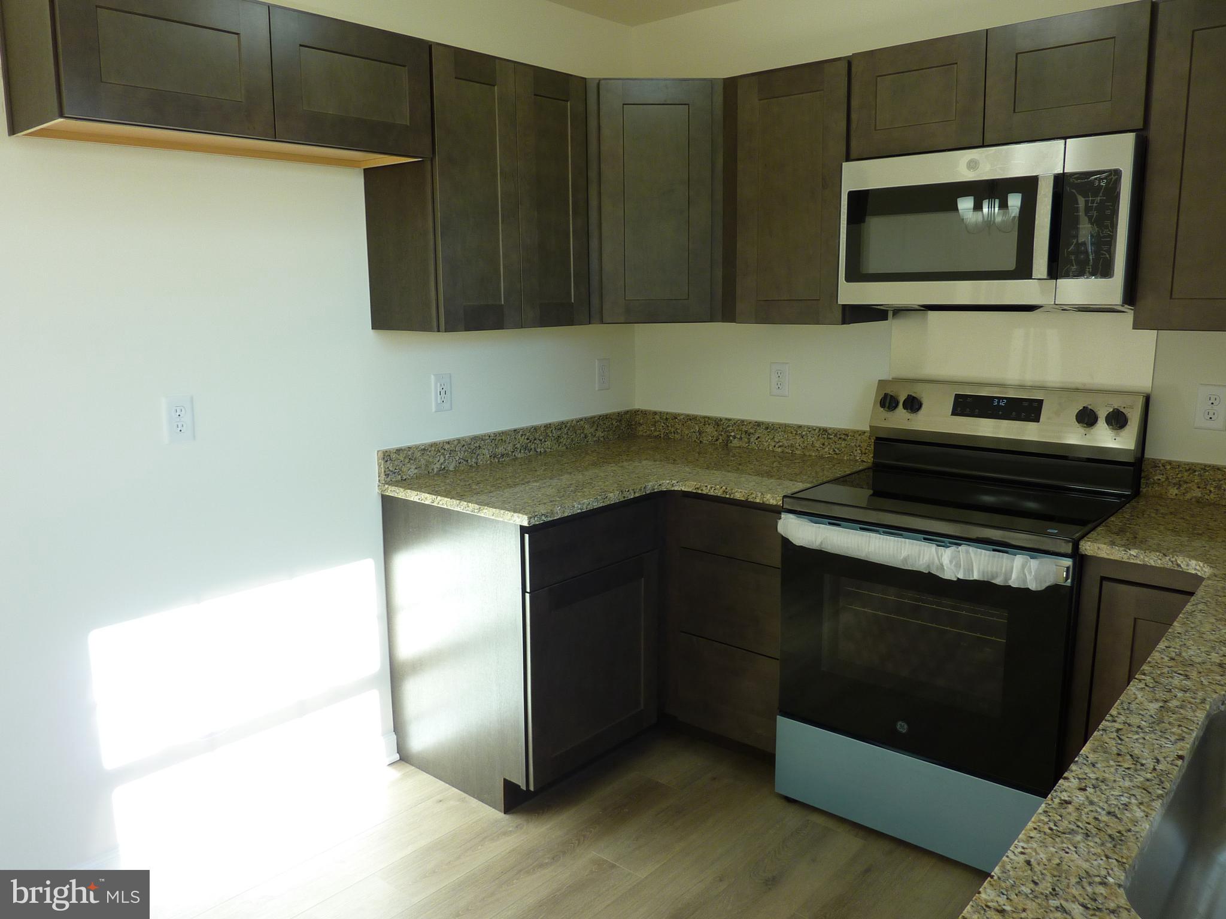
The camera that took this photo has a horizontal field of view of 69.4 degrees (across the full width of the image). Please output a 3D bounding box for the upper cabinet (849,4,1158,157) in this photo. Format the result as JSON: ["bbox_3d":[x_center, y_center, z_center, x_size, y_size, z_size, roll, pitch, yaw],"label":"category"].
[{"bbox_3d":[1.082,-0.991,2.428,0.762,0.300,0.325,8,14,39],"label":"upper cabinet"}]

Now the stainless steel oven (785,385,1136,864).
[{"bbox_3d":[0.959,0.410,2.500,0.755,1.183,0.685,8,13,40],"label":"stainless steel oven"}]

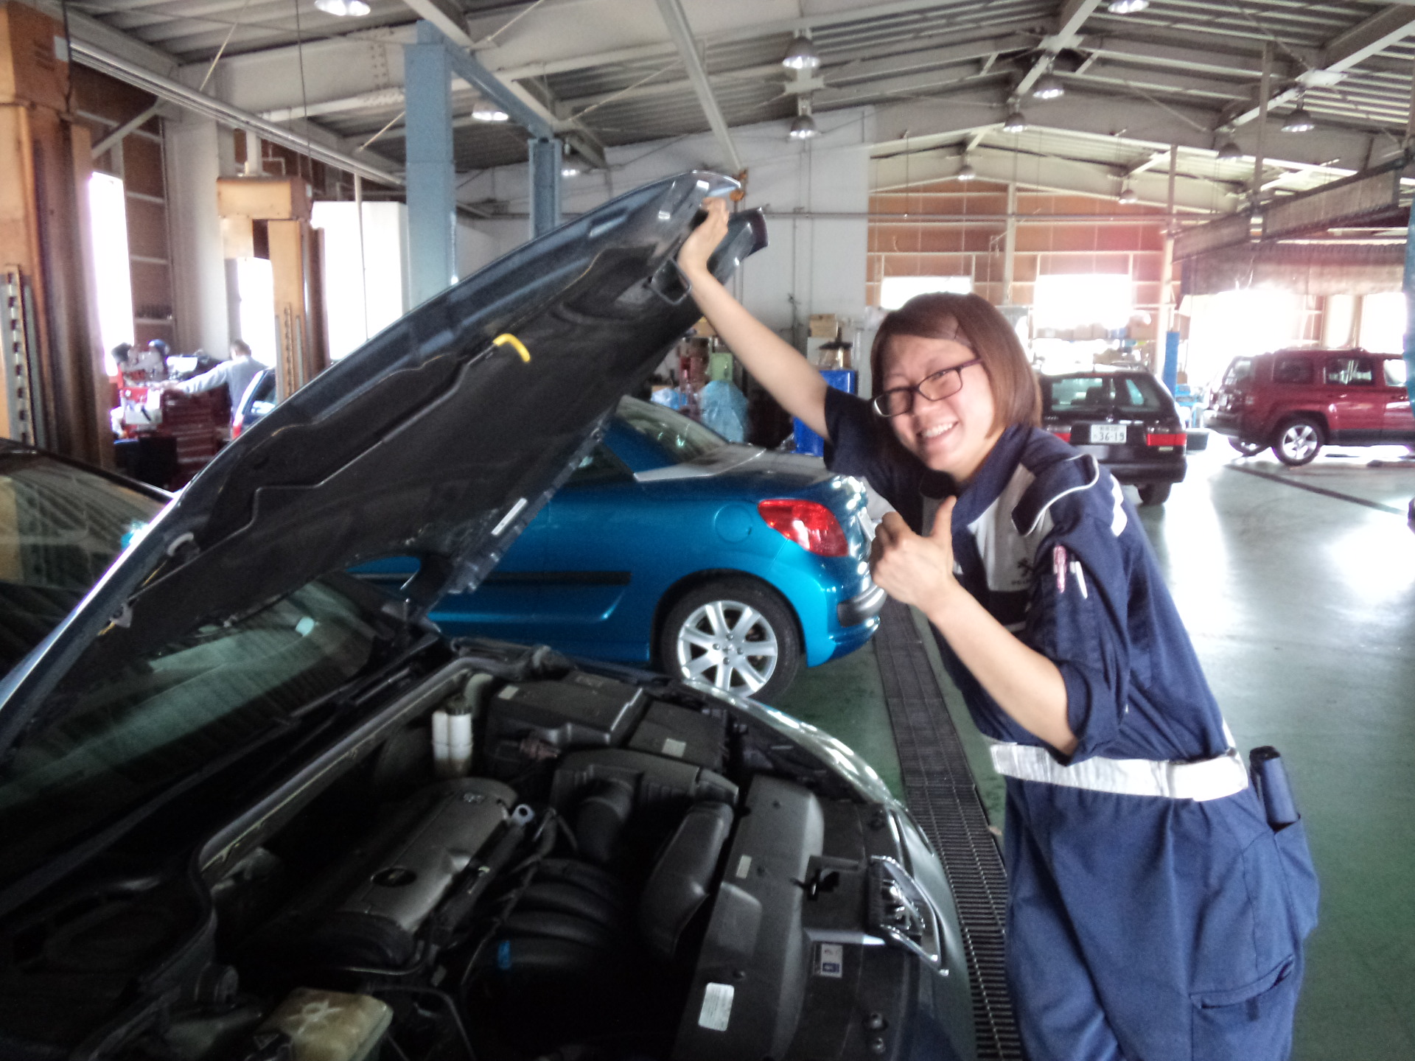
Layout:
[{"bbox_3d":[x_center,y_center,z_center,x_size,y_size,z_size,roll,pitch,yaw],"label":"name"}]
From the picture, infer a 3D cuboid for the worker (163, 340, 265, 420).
[{"bbox_3d":[-5.387,-1.237,11.766,0.650,1.720,0.750,5,11,29],"label":"worker"}]

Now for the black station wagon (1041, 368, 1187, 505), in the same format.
[{"bbox_3d":[4.256,-1.247,12.848,1.700,1.460,4.480,1,9,6],"label":"black station wagon"}]

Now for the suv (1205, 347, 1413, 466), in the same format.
[{"bbox_3d":[10.067,-1.897,16.298,4.420,1.670,1.770,1,9,2],"label":"suv"}]

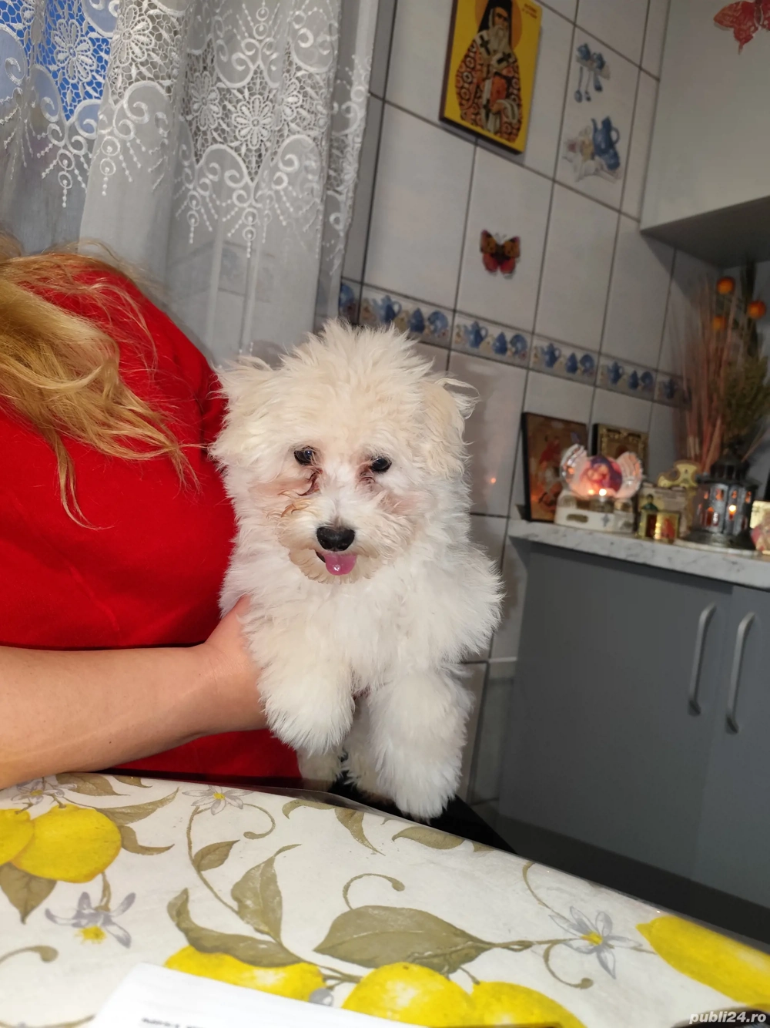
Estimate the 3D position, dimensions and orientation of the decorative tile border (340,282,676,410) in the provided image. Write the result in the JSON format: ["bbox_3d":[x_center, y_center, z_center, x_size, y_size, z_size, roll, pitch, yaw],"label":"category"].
[{"bbox_3d":[0.324,-0.323,1.389,1.000,0.068,0.010,5,4,-33],"label":"decorative tile border"}]

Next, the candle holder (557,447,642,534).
[{"bbox_3d":[0.418,-0.050,1.338,0.155,0.160,0.070,9,4,23],"label":"candle holder"}]

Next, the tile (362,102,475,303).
[{"bbox_3d":[0.066,-0.530,1.198,0.199,0.299,0.010,5,4,-33],"label":"tile"}]

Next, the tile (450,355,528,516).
[{"bbox_3d":[0.188,-0.149,1.328,0.199,0.299,0.010,5,4,-33],"label":"tile"}]

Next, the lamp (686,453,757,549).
[{"bbox_3d":[0.595,-0.023,1.190,0.117,0.168,0.117,9,4,27],"label":"lamp"}]

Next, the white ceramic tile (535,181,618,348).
[{"bbox_3d":[0.402,-0.501,1.414,0.199,0.299,0.010,5,4,-33],"label":"white ceramic tile"}]

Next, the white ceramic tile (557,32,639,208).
[{"bbox_3d":[0.439,-0.799,1.396,0.199,0.299,0.010,5,4,-33],"label":"white ceramic tile"}]

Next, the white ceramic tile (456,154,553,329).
[{"bbox_3d":[0.234,-0.516,1.306,0.199,0.299,0.010,5,4,-33],"label":"white ceramic tile"}]

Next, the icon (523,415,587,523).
[{"bbox_3d":[0.353,-0.089,1.401,0.175,0.217,0.016,5,-10,-33],"label":"icon"}]

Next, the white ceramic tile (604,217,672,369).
[{"bbox_3d":[0.570,-0.486,1.521,0.199,0.299,0.010,5,4,-33],"label":"white ceramic tile"}]

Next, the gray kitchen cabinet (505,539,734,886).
[{"bbox_3d":[0.594,0.460,1.401,0.500,0.740,0.450,5,4,-33],"label":"gray kitchen cabinet"}]

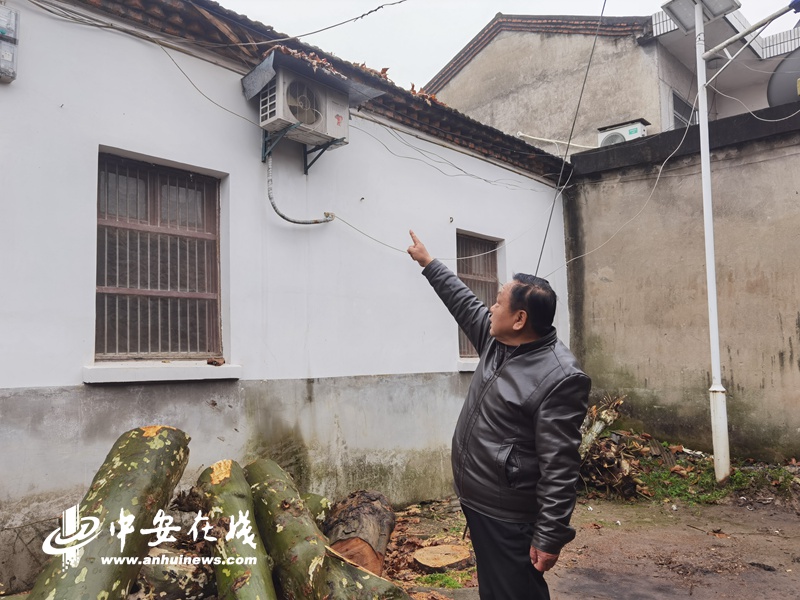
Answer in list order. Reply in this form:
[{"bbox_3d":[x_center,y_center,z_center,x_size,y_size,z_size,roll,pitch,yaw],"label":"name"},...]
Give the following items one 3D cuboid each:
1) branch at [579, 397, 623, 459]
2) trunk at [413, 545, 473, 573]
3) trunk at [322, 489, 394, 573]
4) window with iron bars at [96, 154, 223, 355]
[{"bbox_3d":[2.227,1.475,7.000,0.350,0.880,0.350,31,-5,21],"label":"branch"},{"bbox_3d":[0.315,1.886,4.550,0.440,0.100,0.440,0,-5,0],"label":"trunk"},{"bbox_3d":[-0.285,1.710,4.550,0.500,0.450,0.950,0,-5,-2],"label":"trunk"},{"bbox_3d":[-1.846,-0.285,4.825,1.000,1.500,0.100,4,-7,-44],"label":"window with iron bars"}]

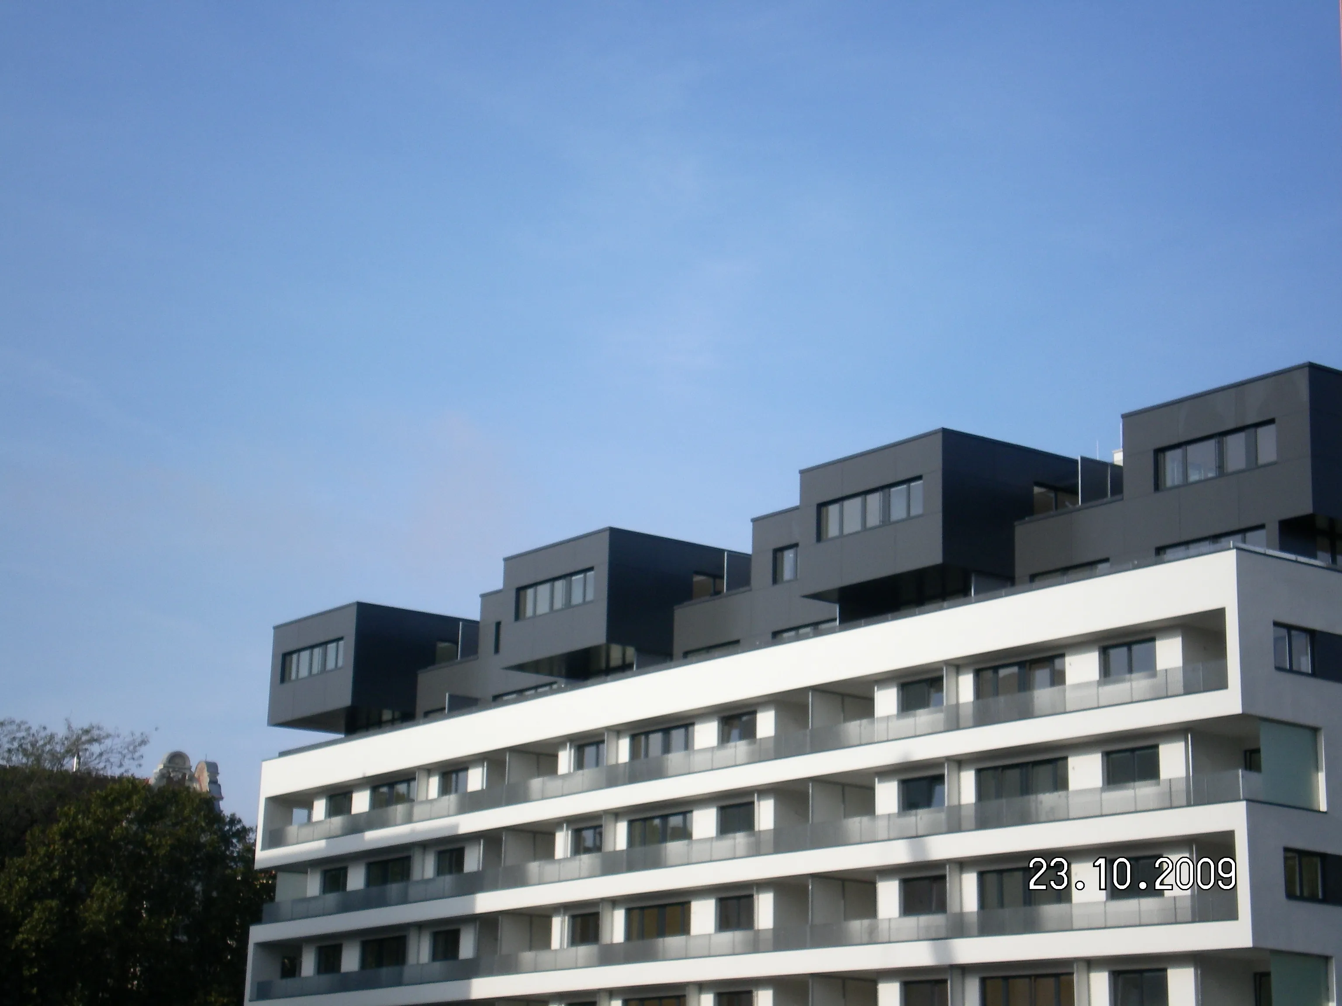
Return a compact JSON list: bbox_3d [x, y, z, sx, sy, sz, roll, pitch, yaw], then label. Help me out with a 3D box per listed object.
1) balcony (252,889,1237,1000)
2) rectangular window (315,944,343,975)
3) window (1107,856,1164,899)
[{"bbox_3d":[-1.092,15.072,87.268,0.080,0.750,50.713,12,-18,-37],"label":"balcony"},{"bbox_3d":[-13.577,18.176,104.845,0.120,1.143,1.903,12,-18,-36],"label":"rectangular window"},{"bbox_3d":[12.507,10.101,70.975,0.150,1.112,1.983,12,-18,-36],"label":"window"}]

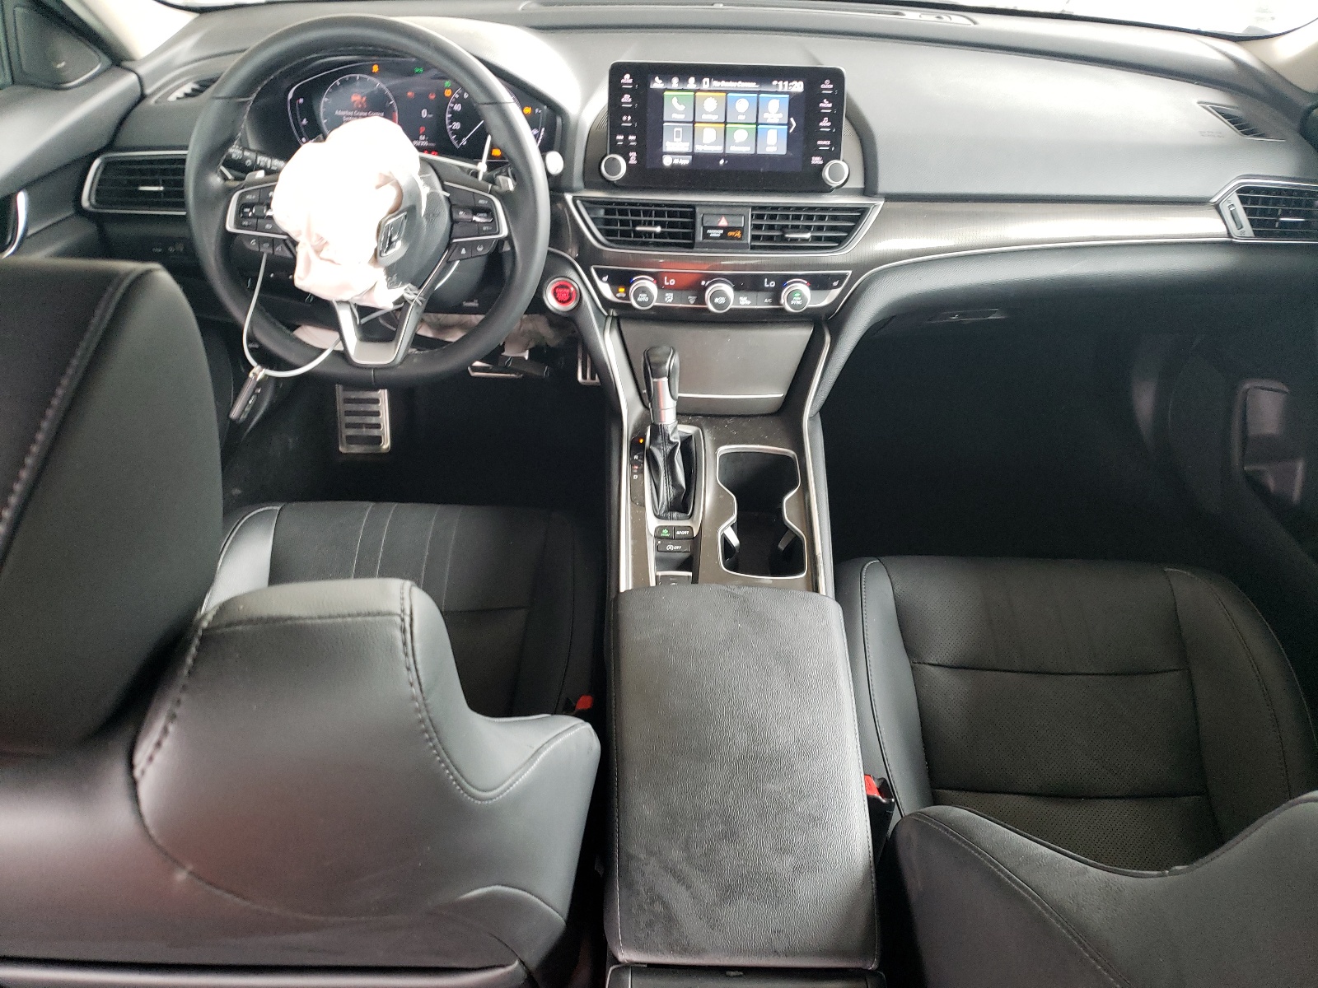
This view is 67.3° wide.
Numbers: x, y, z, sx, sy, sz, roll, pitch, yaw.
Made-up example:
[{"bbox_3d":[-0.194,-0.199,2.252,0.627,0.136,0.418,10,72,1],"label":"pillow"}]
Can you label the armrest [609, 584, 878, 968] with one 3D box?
[{"bbox_3d":[0.059,0.218,0.808,0.208,0.055,0.315,1,45,0],"label":"armrest"}]

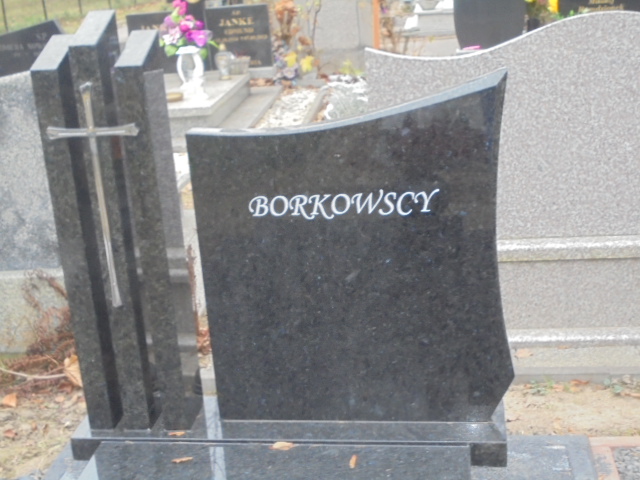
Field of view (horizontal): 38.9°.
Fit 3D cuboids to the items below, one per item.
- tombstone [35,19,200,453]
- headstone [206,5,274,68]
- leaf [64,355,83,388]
[{"bbox_3d":[-0.459,-0.021,2.091,0.255,0.971,0.131,-1,18,9],"label":"tombstone"},{"bbox_3d":[-0.680,-1.734,7.742,0.535,0.525,0.070,-2,18,6],"label":"headstone"},{"bbox_3d":[-0.687,0.371,2.557,0.075,0.085,0.050,-1,18,9],"label":"leaf"}]

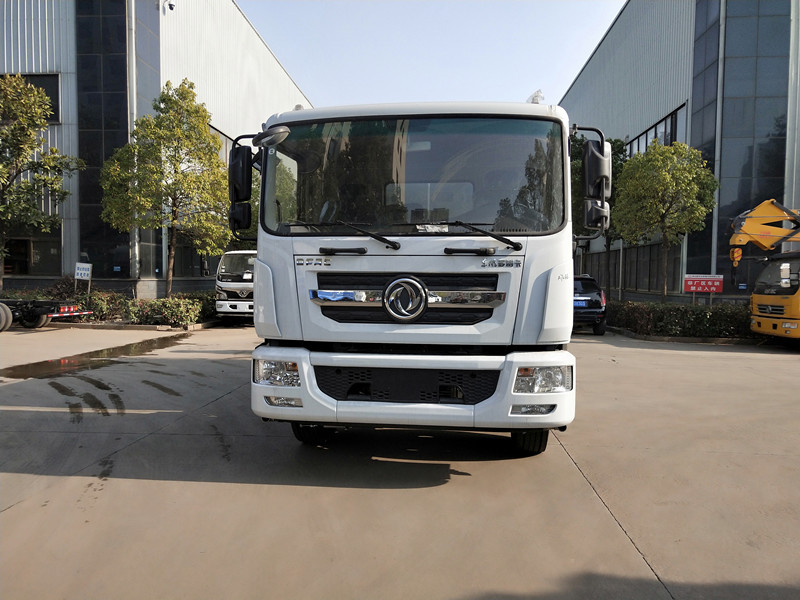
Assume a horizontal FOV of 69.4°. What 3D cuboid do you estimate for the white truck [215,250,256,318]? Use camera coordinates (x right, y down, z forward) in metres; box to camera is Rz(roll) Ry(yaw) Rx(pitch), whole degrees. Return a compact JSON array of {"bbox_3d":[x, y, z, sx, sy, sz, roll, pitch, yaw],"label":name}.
[{"bbox_3d":[-4.480,-0.468,20.289,1.870,2.280,5.800,1,3,4],"label":"white truck"}]

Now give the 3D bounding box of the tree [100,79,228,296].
[{"bbox_3d":[-7.386,-3.101,18.200,3.911,7.695,3.911,1,3,4],"label":"tree"}]

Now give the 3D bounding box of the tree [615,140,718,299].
[{"bbox_3d":[7.656,-1.813,16.600,2.898,5.484,2.898,1,3,4],"label":"tree"}]

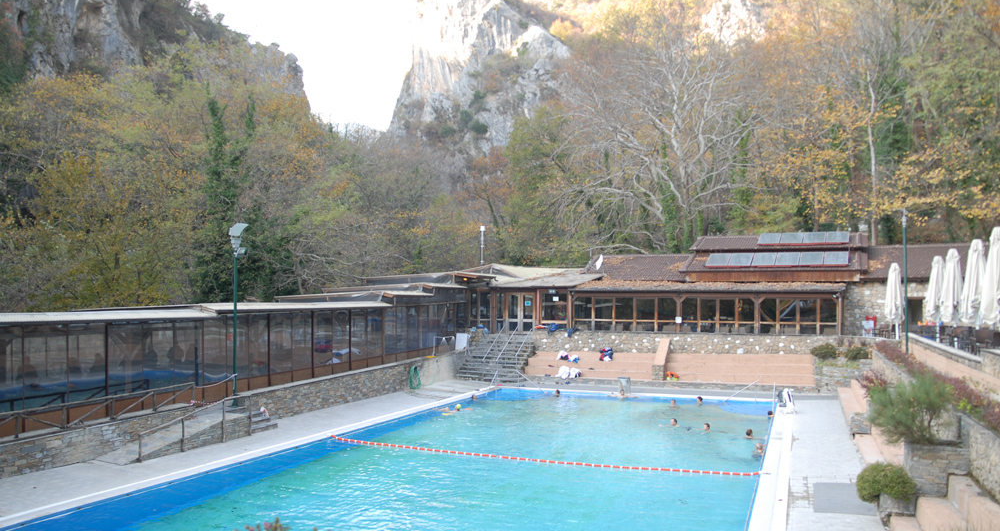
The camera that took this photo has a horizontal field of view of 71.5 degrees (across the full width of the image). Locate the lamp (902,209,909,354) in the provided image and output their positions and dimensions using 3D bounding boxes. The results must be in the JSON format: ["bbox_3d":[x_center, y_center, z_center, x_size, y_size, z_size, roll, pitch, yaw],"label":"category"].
[{"bbox_3d":[17.182,0.792,29.405,0.400,6.150,0.330,-1,-4,23],"label":"lamp"}]

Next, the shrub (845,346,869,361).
[{"bbox_3d":[16.736,4.146,32.567,1.040,0.640,0.950,-1,-4,23],"label":"shrub"}]

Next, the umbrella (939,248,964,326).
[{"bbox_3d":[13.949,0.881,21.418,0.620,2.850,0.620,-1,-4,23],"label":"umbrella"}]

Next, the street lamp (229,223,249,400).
[{"bbox_3d":[-8.199,1.522,21.735,0.450,5.690,0.420,-1,-4,23],"label":"street lamp"}]

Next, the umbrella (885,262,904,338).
[{"bbox_3d":[19.357,1.762,34.082,0.820,3.750,0.820,-1,-4,23],"label":"umbrella"}]

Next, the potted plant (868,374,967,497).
[{"bbox_3d":[6.605,2.647,11.122,1.270,1.800,1.100,-1,-4,23],"label":"potted plant"}]

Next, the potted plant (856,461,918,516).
[{"bbox_3d":[7.064,3.994,12.668,0.950,0.800,0.950,-1,-4,23],"label":"potted plant"}]

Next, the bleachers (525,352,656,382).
[{"bbox_3d":[4.875,5.303,36.614,6.847,1.291,2.050,-2,-4,23],"label":"bleachers"}]

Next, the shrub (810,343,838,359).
[{"bbox_3d":[14.277,3.770,30.541,1.100,0.660,0.950,-1,-4,23],"label":"shrub"}]

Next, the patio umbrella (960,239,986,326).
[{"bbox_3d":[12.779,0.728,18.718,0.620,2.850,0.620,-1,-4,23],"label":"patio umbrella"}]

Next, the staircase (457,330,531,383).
[{"bbox_3d":[-0.093,5.050,39.011,3.500,2.350,3.900,-1,-4,23],"label":"staircase"}]

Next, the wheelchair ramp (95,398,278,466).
[{"bbox_3d":[-9.223,4.744,21.034,1.476,1.230,5.863,-2,-4,23],"label":"wheelchair ramp"}]

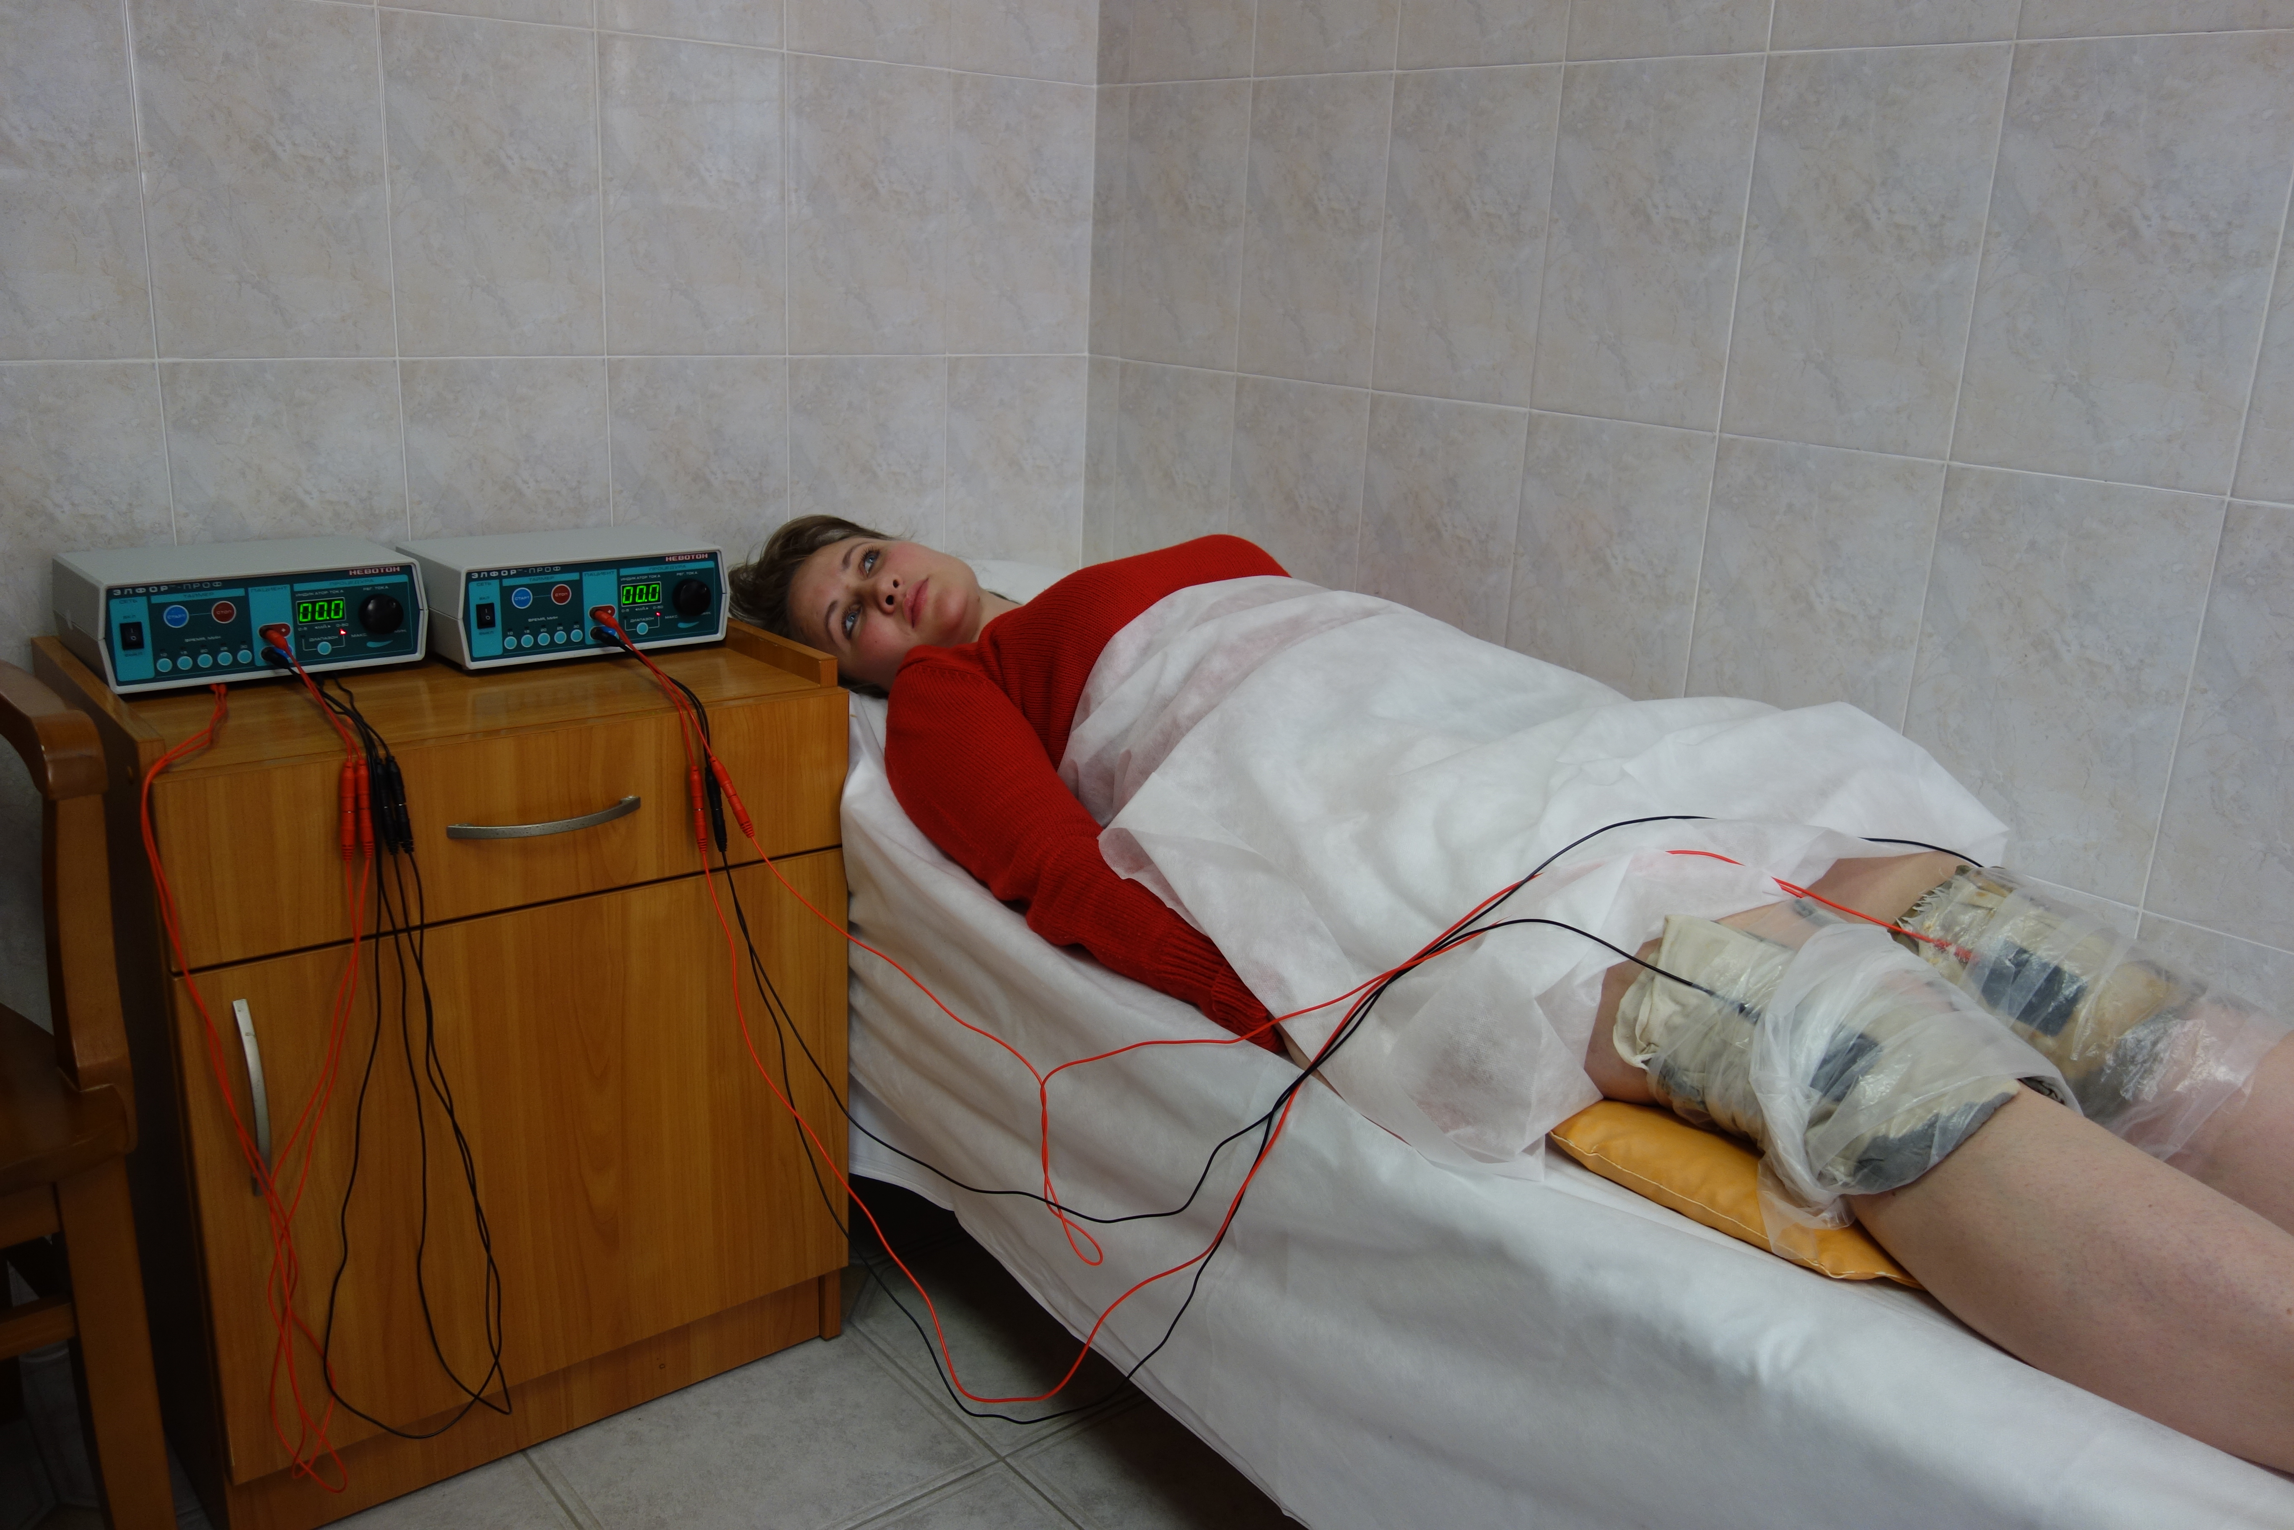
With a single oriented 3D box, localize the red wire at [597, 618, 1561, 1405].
[{"bbox_3d":[-0.086,0.262,1.432,1.017,0.621,0.165,13,19,32],"label":"red wire"}]

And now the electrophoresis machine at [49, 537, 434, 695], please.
[{"bbox_3d":[-0.778,-0.131,1.536,0.255,0.093,0.173,-12,22,-40],"label":"electrophoresis machine"}]

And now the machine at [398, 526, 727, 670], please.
[{"bbox_3d":[-0.542,-0.158,1.663,0.255,0.093,0.173,-11,21,-38],"label":"machine"}]

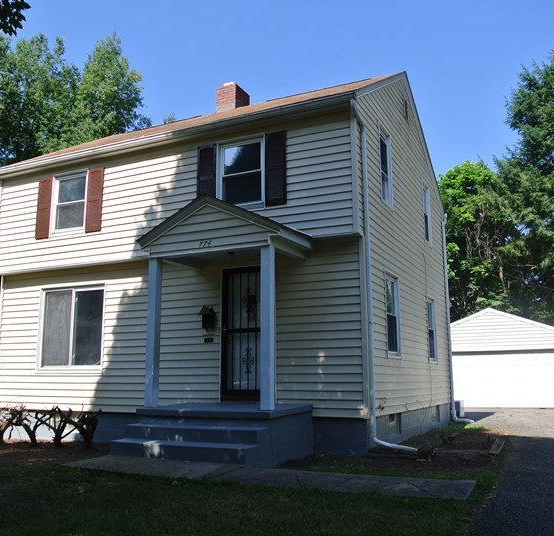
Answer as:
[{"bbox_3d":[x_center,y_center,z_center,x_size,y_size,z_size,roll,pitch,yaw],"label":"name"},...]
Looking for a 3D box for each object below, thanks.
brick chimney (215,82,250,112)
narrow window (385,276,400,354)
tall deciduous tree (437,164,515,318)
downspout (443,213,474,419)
[{"bbox_3d":[-1.053,-3.909,14.562,0.525,0.765,0.679,-5,-12,25],"label":"brick chimney"},{"bbox_3d":[2.005,0.815,10.320,0.095,1.428,0.851,-5,-12,25],"label":"narrow window"},{"bbox_3d":[10.572,0.410,32.011,6.200,12.900,6.200,-5,-12,25],"label":"tall deciduous tree"},{"bbox_3d":[4.433,1.133,14.793,0.507,5.203,0.310,-5,-12,25],"label":"downspout"}]

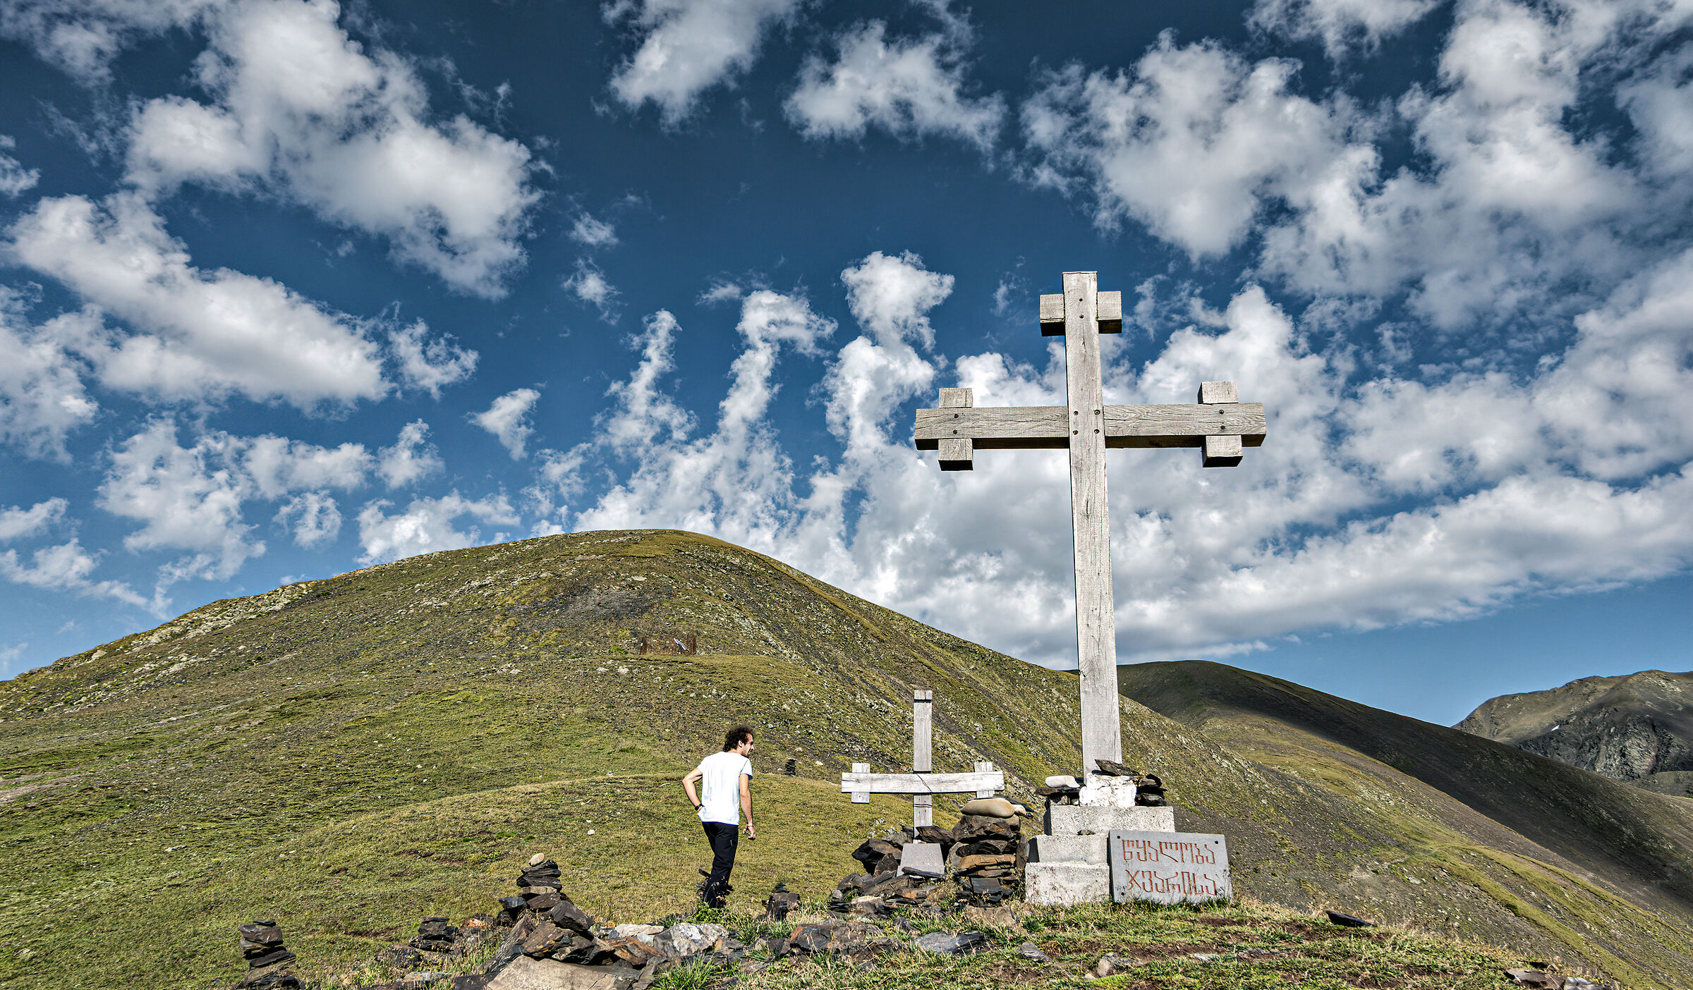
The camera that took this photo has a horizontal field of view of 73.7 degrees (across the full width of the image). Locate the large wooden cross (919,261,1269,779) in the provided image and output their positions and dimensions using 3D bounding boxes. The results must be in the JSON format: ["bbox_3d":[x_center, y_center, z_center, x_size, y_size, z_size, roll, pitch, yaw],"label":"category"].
[{"bbox_3d":[2.106,0.150,9.730,2.998,4.512,0.289,-1,-19,6],"label":"large wooden cross"}]

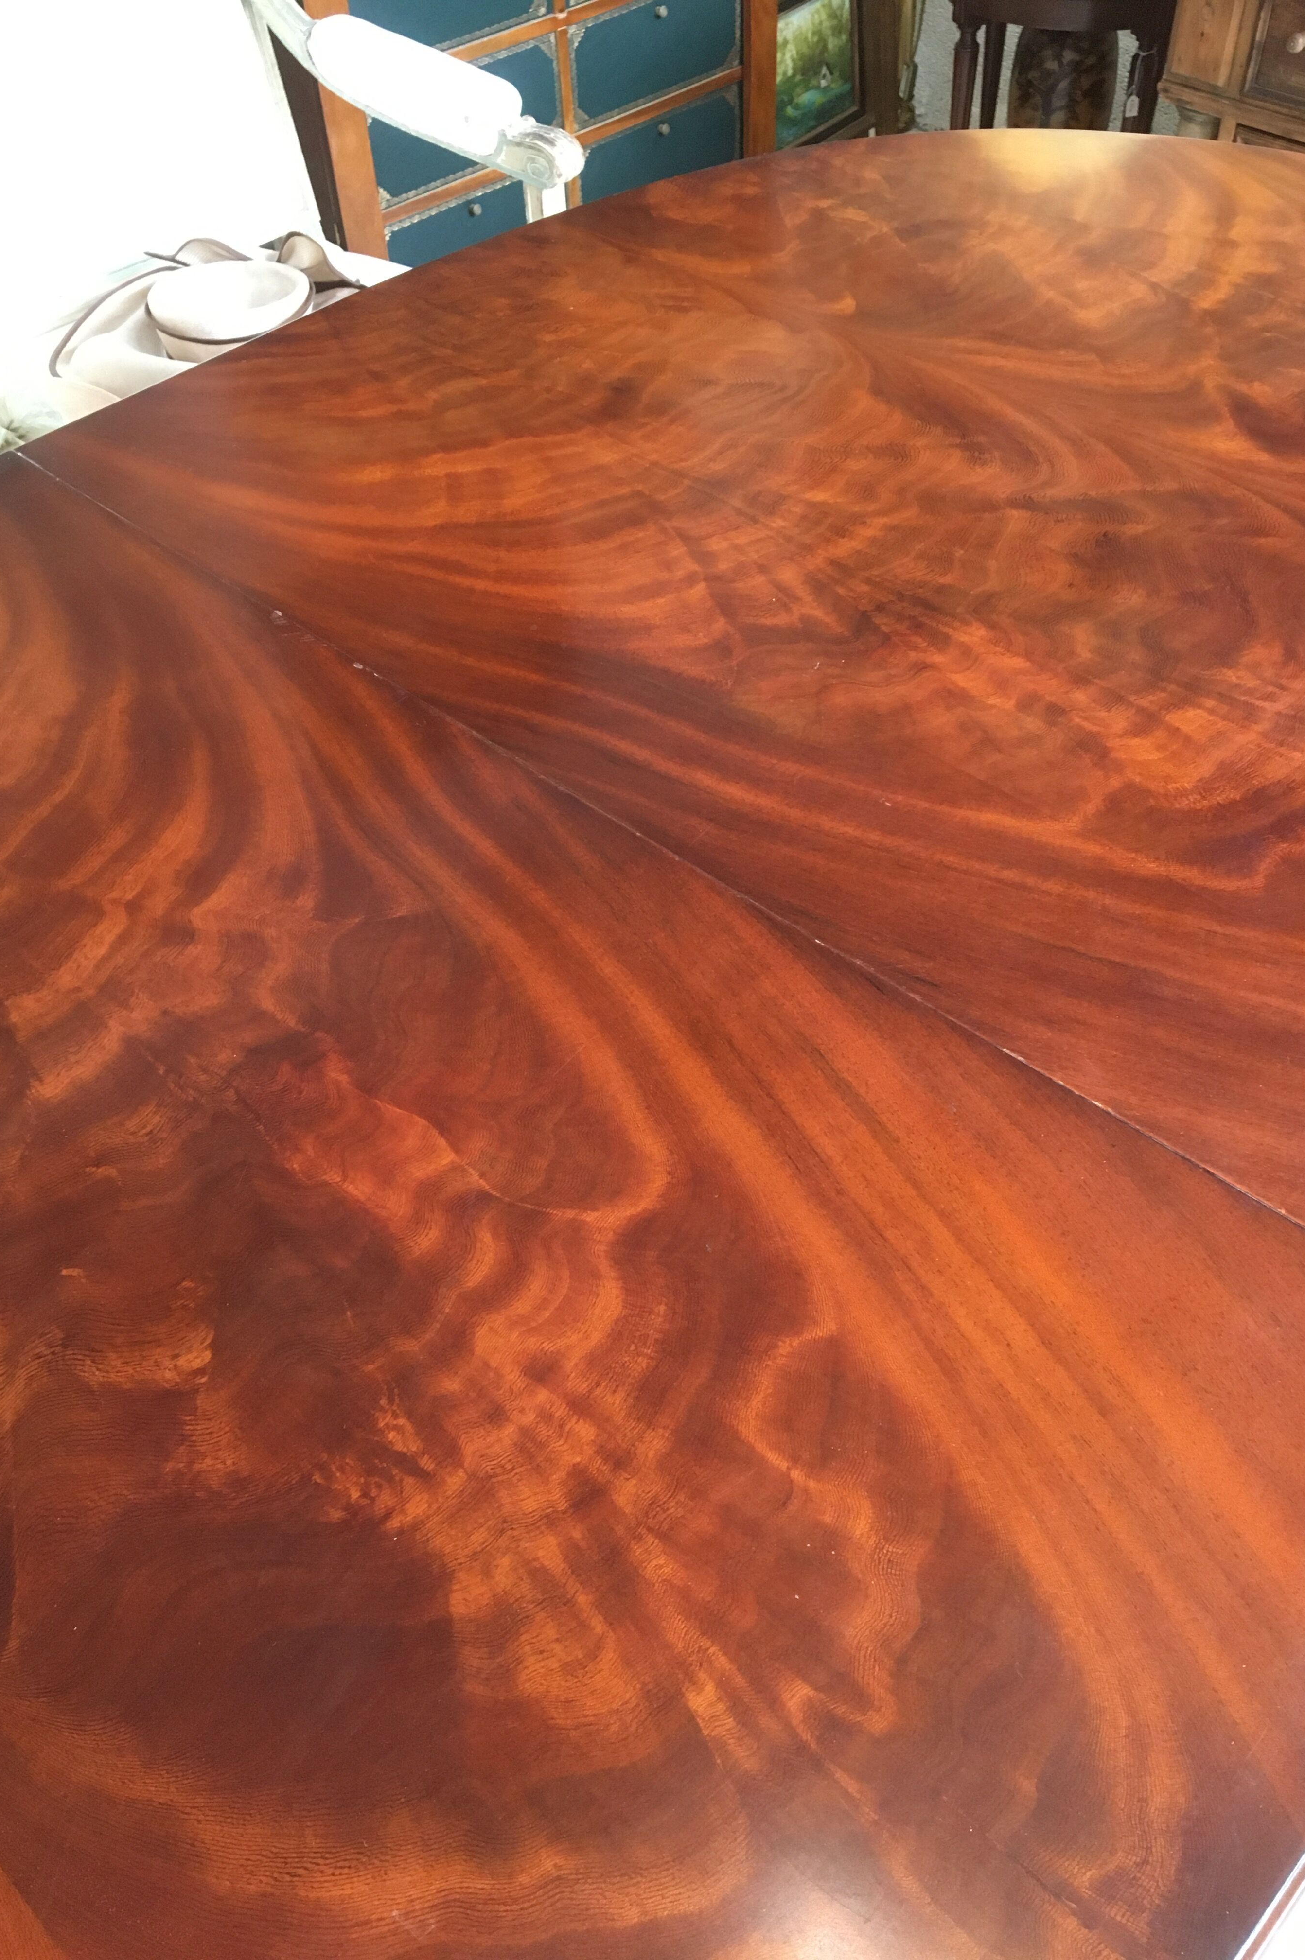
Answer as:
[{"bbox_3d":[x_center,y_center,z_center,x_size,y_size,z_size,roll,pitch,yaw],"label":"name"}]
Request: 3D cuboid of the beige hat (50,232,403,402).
[{"bbox_3d":[-0.463,-0.705,1.823,0.400,0.130,0.370,9,51,10],"label":"beige hat"}]

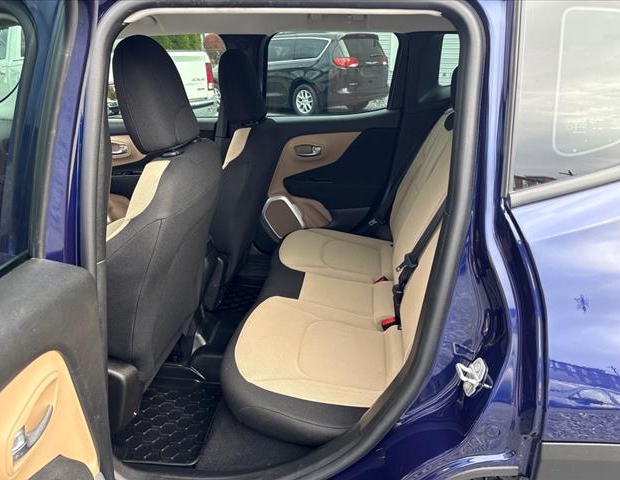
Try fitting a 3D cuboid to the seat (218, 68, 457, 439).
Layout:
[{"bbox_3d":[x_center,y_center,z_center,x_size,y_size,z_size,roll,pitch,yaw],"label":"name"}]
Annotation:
[{"bbox_3d":[0.198,-0.085,1.526,0.819,0.877,1.244,2,22,6],"label":"seat"}]

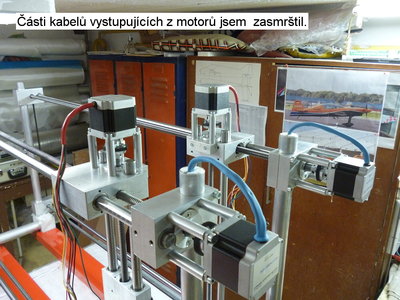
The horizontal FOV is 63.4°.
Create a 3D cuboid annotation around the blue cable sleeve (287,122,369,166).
[{"bbox_3d":[0.200,-0.013,0.510,0.126,0.058,0.013,9,19,29],"label":"blue cable sleeve"}]

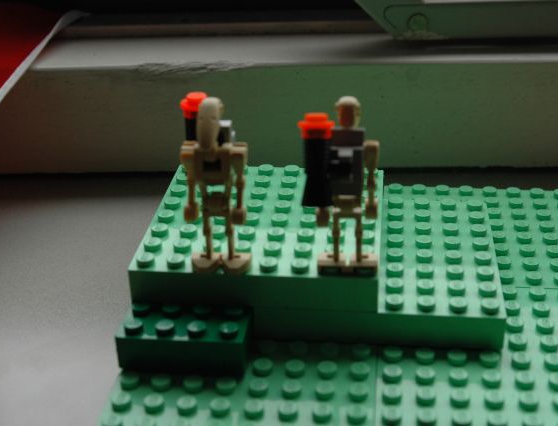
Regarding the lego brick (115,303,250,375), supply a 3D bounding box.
[{"bbox_3d":[-0.023,0.031,0.257,0.032,0.011,0.016,2,28,6],"label":"lego brick"}]

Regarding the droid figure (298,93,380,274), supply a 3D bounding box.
[{"bbox_3d":[0.015,-0.005,0.244,0.018,0.046,0.015,2,28,6],"label":"droid figure"}]

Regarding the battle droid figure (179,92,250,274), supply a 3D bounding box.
[{"bbox_3d":[-0.015,-0.008,0.252,0.018,0.046,0.015,2,28,6],"label":"battle droid figure"}]

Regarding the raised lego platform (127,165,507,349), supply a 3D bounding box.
[{"bbox_3d":[0.013,0.009,0.287,0.096,0.021,0.064,2,28,6],"label":"raised lego platform"}]

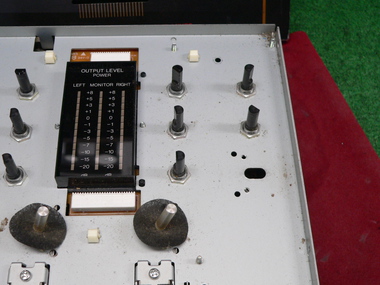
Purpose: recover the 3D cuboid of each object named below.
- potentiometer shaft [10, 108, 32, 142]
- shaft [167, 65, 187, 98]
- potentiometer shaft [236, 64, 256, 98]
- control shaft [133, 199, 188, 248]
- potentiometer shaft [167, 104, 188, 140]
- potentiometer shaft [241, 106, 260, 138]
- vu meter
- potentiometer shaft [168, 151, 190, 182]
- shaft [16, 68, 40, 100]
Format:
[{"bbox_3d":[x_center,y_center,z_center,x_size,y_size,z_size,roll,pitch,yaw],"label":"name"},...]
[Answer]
[{"bbox_3d":[-0.096,-0.011,0.299,0.012,0.021,0.012,-1,59,-2],"label":"potentiometer shaft"},{"bbox_3d":[-0.007,-0.036,0.317,0.012,0.021,0.012,-1,59,-2],"label":"shaft"},{"bbox_3d":[0.035,-0.037,0.318,0.012,0.021,0.012,-1,59,-2],"label":"potentiometer shaft"},{"bbox_3d":[-0.015,0.037,0.271,0.029,0.023,0.028,-1,59,-2],"label":"control shaft"},{"bbox_3d":[-0.006,-0.012,0.302,0.012,0.021,0.012,-1,59,-2],"label":"potentiometer shaft"},{"bbox_3d":[0.036,-0.013,0.304,0.012,0.021,0.012,-1,59,-2],"label":"potentiometer shaft"},{"bbox_3d":[-0.051,-0.011,0.305,0.042,0.013,0.077,-1,59,-2],"label":"vu meter"},{"bbox_3d":[-0.006,0.012,0.287,0.012,0.021,0.012,-1,59,-2],"label":"potentiometer shaft"},{"bbox_3d":[-0.096,-0.035,0.313,0.012,0.021,0.012,-1,59,-2],"label":"shaft"}]

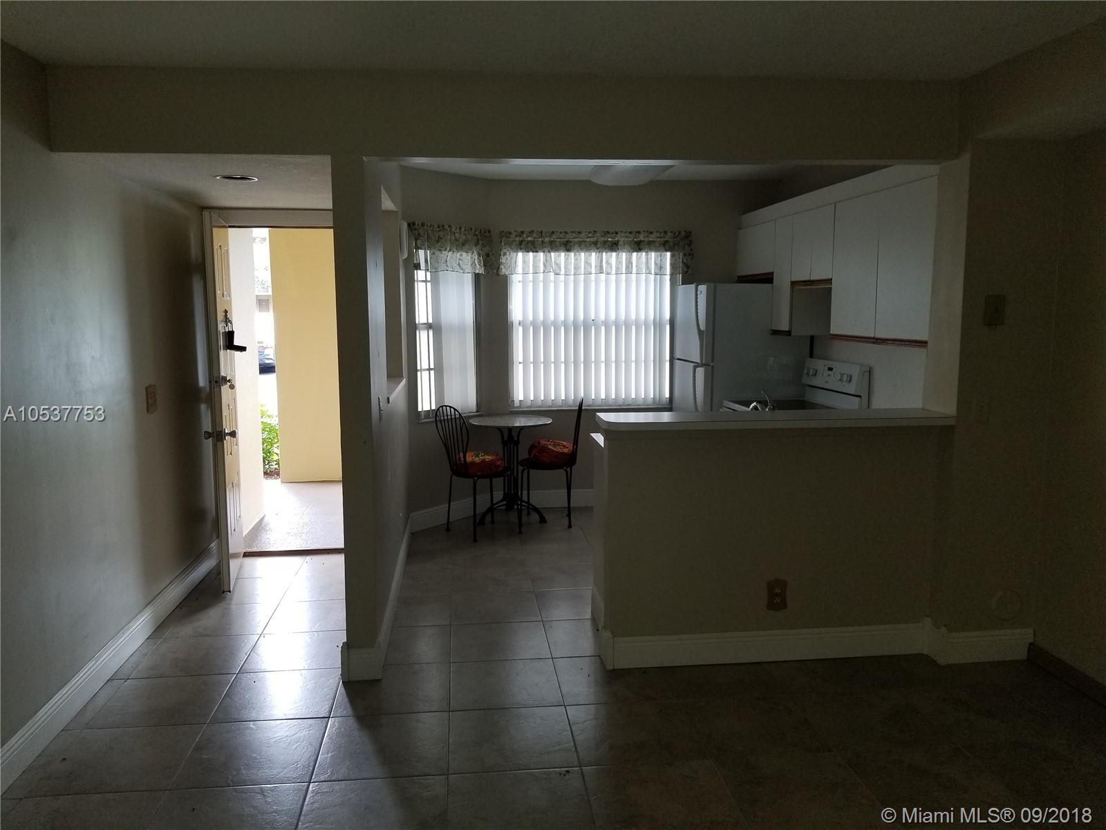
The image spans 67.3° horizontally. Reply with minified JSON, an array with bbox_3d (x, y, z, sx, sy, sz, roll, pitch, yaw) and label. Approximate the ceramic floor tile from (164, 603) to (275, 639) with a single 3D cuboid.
[{"bbox_3d":[-1.651,1.034,4.200,0.450,0.010,0.450,-1,7,-7],"label":"ceramic floor tile"}]

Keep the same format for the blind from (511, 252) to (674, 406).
[{"bbox_3d":[0.328,-0.666,6.441,1.348,1.256,0.080,-1,7,-6],"label":"blind"}]

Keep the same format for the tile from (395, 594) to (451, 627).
[{"bbox_3d":[-0.667,1.016,4.311,0.276,0.010,0.448,-1,7,-6],"label":"tile"}]

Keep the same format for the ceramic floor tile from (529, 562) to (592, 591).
[{"bbox_3d":[0.097,0.948,4.816,0.450,0.012,0.439,-1,8,-6],"label":"ceramic floor tile"}]

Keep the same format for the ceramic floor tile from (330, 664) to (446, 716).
[{"bbox_3d":[-0.641,1.116,3.375,0.441,0.009,0.438,-1,7,-7],"label":"ceramic floor tile"}]

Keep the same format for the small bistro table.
[{"bbox_3d":[-0.312,0.410,6.105,0.605,0.737,0.605,-1,7,-7],"label":"small bistro table"}]

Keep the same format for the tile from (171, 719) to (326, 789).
[{"bbox_3d":[-1.046,1.194,2.936,0.450,0.012,0.439,-1,8,-6],"label":"tile"}]

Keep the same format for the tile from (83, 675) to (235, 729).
[{"bbox_3d":[-1.549,1.143,3.322,0.450,0.010,0.450,-1,7,-7],"label":"tile"}]

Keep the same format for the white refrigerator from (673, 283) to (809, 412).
[{"bbox_3d":[1.354,-0.088,6.147,0.774,1.715,0.730,-1,7,-7],"label":"white refrigerator"}]

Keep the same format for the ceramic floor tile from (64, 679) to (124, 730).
[{"bbox_3d":[-1.807,1.144,3.288,0.081,0.012,0.439,-1,8,-6],"label":"ceramic floor tile"}]

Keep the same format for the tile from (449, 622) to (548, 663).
[{"bbox_3d":[-0.253,1.073,3.916,0.450,0.010,0.450,-1,7,-7],"label":"tile"}]

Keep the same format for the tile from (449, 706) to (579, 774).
[{"bbox_3d":[-0.151,1.182,3.038,0.450,0.010,0.450,-1,7,-7],"label":"tile"}]

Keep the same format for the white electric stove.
[{"bbox_3d":[1.534,0.262,5.438,0.694,1.193,0.765,-1,7,-7],"label":"white electric stove"}]

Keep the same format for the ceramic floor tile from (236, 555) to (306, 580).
[{"bbox_3d":[-1.755,0.926,5.030,0.432,0.010,0.437,-1,7,-6],"label":"ceramic floor tile"}]

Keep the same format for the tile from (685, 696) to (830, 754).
[{"bbox_3d":[0.747,1.172,3.141,0.450,0.010,0.450,-1,7,-7],"label":"tile"}]

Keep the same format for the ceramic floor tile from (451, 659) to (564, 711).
[{"bbox_3d":[-0.199,1.110,3.425,0.441,0.009,0.438,-1,7,-7],"label":"ceramic floor tile"}]

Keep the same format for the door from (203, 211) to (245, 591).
[{"bbox_3d":[-1.879,-0.080,4.775,0.045,2.028,0.750,-2,7,-15],"label":"door"}]

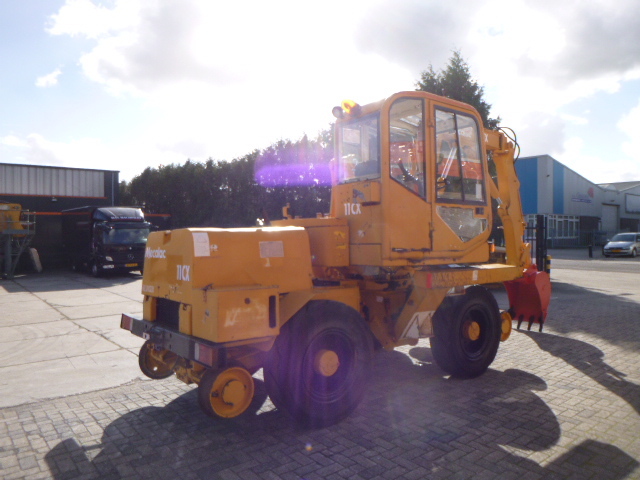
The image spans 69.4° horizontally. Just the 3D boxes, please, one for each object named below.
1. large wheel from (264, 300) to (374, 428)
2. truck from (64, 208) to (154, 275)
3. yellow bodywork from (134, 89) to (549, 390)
[{"bbox_3d":[0.009,1.089,4.122,1.080,1.080,0.340,0,0,-39],"label":"large wheel"},{"bbox_3d":[-11.602,0.074,25.131,2.450,3.400,7.800,0,0,-38],"label":"truck"},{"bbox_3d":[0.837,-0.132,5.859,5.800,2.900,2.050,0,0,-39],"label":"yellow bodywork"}]

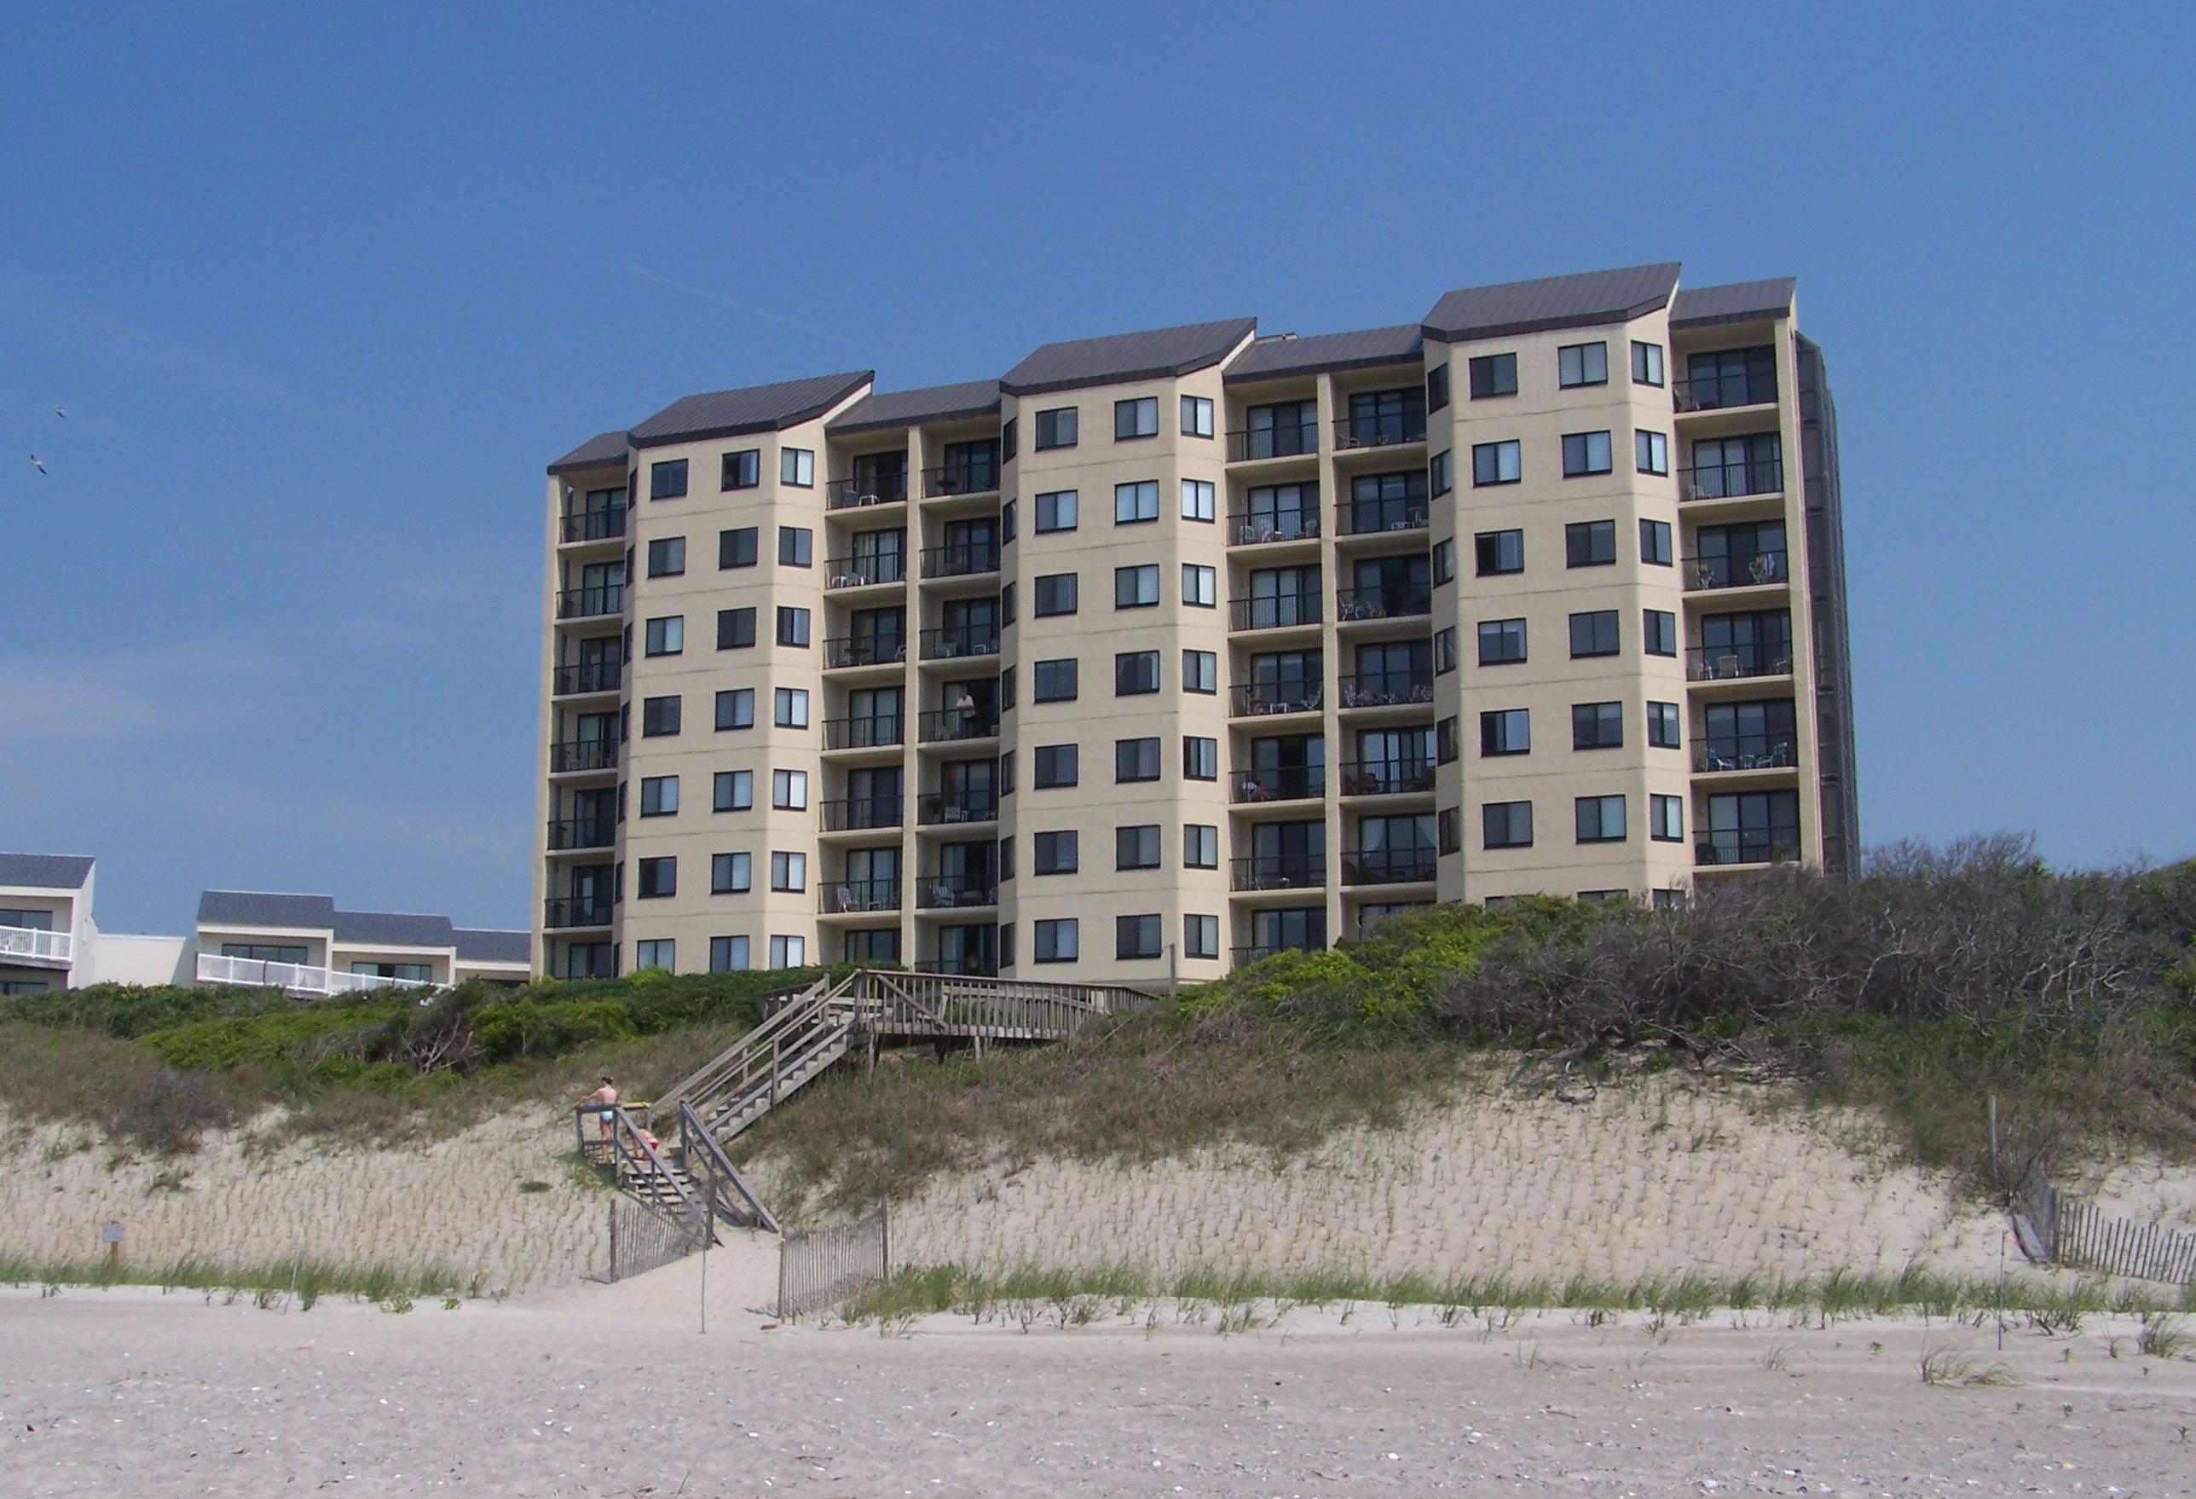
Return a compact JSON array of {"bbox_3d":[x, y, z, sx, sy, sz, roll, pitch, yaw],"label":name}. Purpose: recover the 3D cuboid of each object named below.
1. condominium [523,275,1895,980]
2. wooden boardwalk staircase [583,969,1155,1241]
[{"bbox_3d":[2.719,-0.423,85.794,45.820,28.420,14.210,-4,-12,20],"label":"condominium"},{"bbox_3d":[-3.918,7.001,47.034,13.302,5.111,8.757,8,-14,-35],"label":"wooden boardwalk staircase"}]

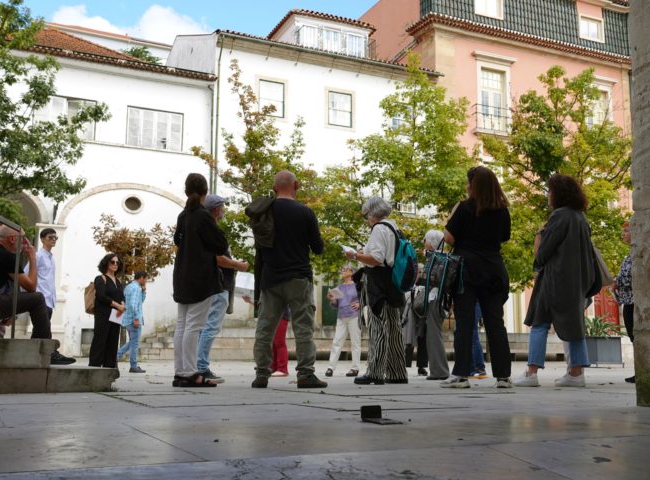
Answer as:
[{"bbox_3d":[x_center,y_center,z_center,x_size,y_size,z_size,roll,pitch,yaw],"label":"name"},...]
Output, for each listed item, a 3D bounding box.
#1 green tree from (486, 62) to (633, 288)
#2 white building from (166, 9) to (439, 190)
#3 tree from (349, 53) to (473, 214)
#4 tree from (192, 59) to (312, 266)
[{"bbox_3d":[5.773,-0.712,17.340,3.844,7.571,3.844,0,-9,0],"label":"green tree"},{"bbox_3d":[-1.216,-2.139,30.582,9.753,14.573,9.000,4,-10,-24],"label":"white building"},{"bbox_3d":[2.355,-0.998,18.904,3.421,8.612,3.421,0,-9,0],"label":"tree"},{"bbox_3d":[-1.869,-0.860,17.866,3.082,7.978,3.082,0,-9,0],"label":"tree"}]

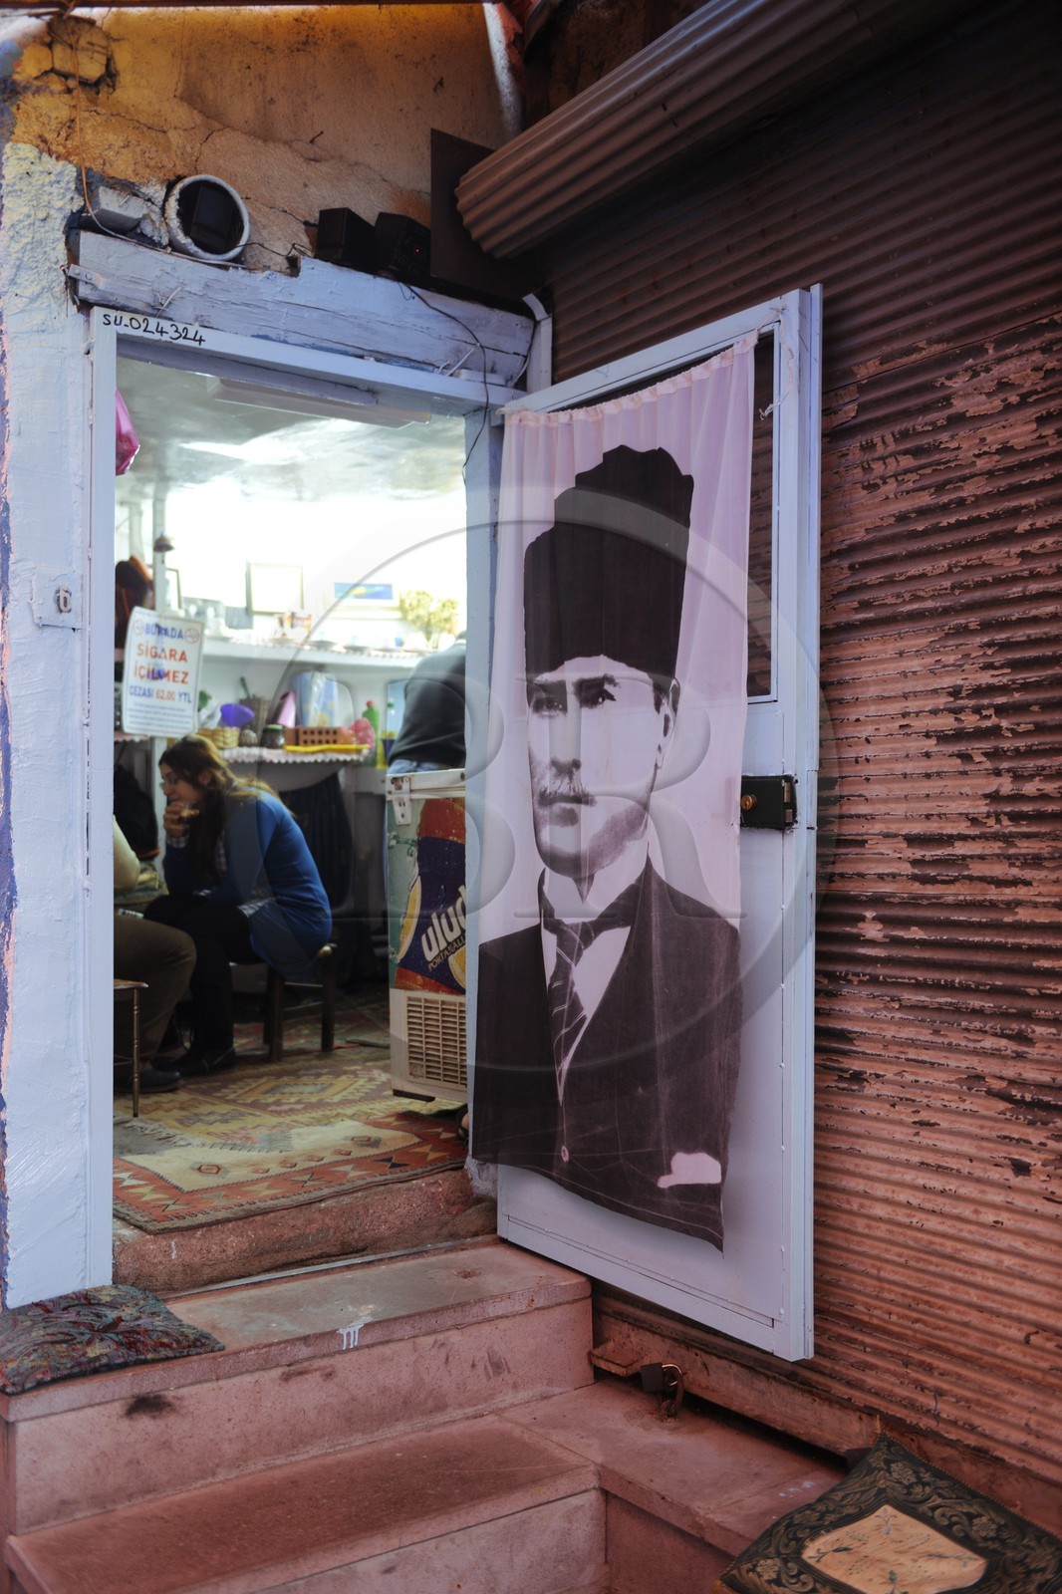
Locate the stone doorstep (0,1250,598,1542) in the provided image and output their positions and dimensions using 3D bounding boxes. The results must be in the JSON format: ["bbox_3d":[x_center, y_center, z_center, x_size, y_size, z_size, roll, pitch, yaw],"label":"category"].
[{"bbox_3d":[-0.479,1.161,2.925,1.213,0.230,0.364,0,0,-31],"label":"stone doorstep"}]

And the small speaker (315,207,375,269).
[{"bbox_3d":[-0.425,-1.247,3.217,0.080,0.128,0.110,8,1,28],"label":"small speaker"}]

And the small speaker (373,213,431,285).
[{"bbox_3d":[-0.306,-1.269,3.290,0.088,0.128,0.110,15,11,-46],"label":"small speaker"}]

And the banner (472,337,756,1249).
[{"bbox_3d":[0.145,-0.029,2.902,0.090,1.698,0.801,1,-1,-37],"label":"banner"}]

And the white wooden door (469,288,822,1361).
[{"bbox_3d":[0.228,0.042,2.909,0.045,1.940,0.933,1,-1,-37],"label":"white wooden door"}]

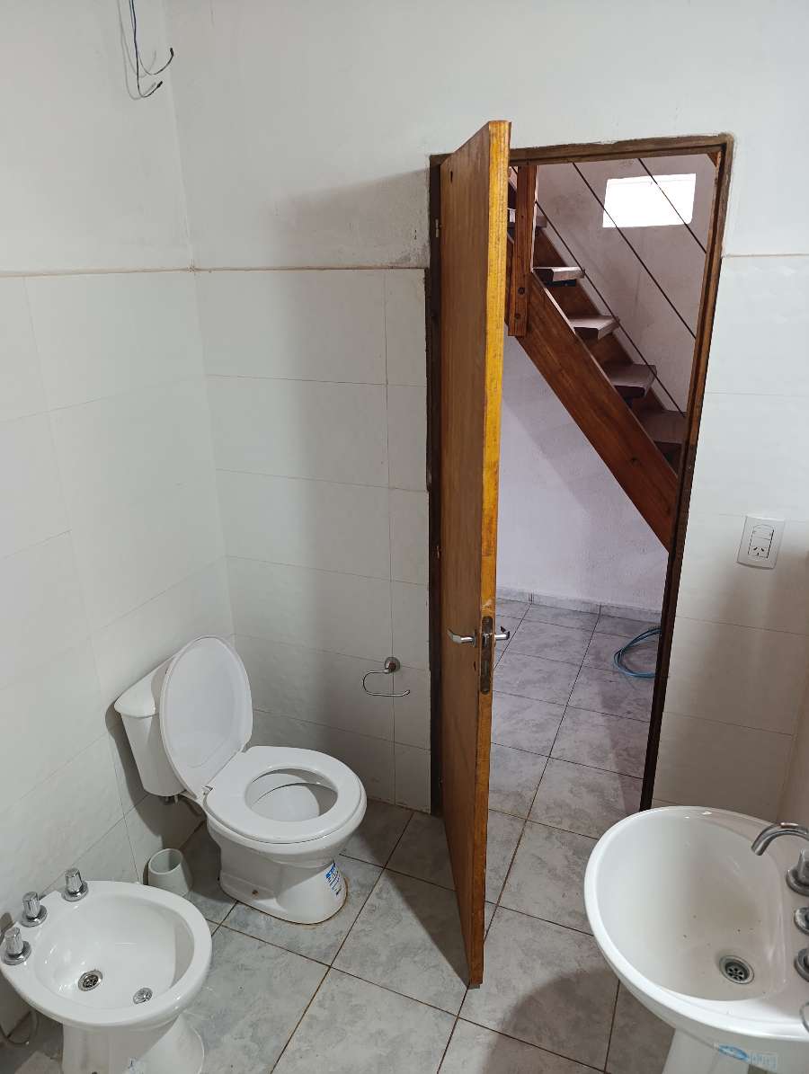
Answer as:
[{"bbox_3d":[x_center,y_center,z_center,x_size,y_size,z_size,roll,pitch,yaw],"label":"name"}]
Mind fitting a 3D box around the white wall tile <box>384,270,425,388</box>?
[{"bbox_3d":[0.007,-0.561,1.937,0.122,0.298,0.010,7,22,21],"label":"white wall tile"}]

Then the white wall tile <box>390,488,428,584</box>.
[{"bbox_3d":[0.018,-0.006,2.134,0.126,0.298,0.010,7,21,20],"label":"white wall tile"}]

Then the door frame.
[{"bbox_3d":[0.416,0.029,2.034,0.697,2.012,0.100,7,21,20],"label":"door frame"}]

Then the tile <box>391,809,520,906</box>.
[{"bbox_3d":[0.181,1.007,2.337,0.361,0.010,0.361,7,22,21],"label":"tile"}]

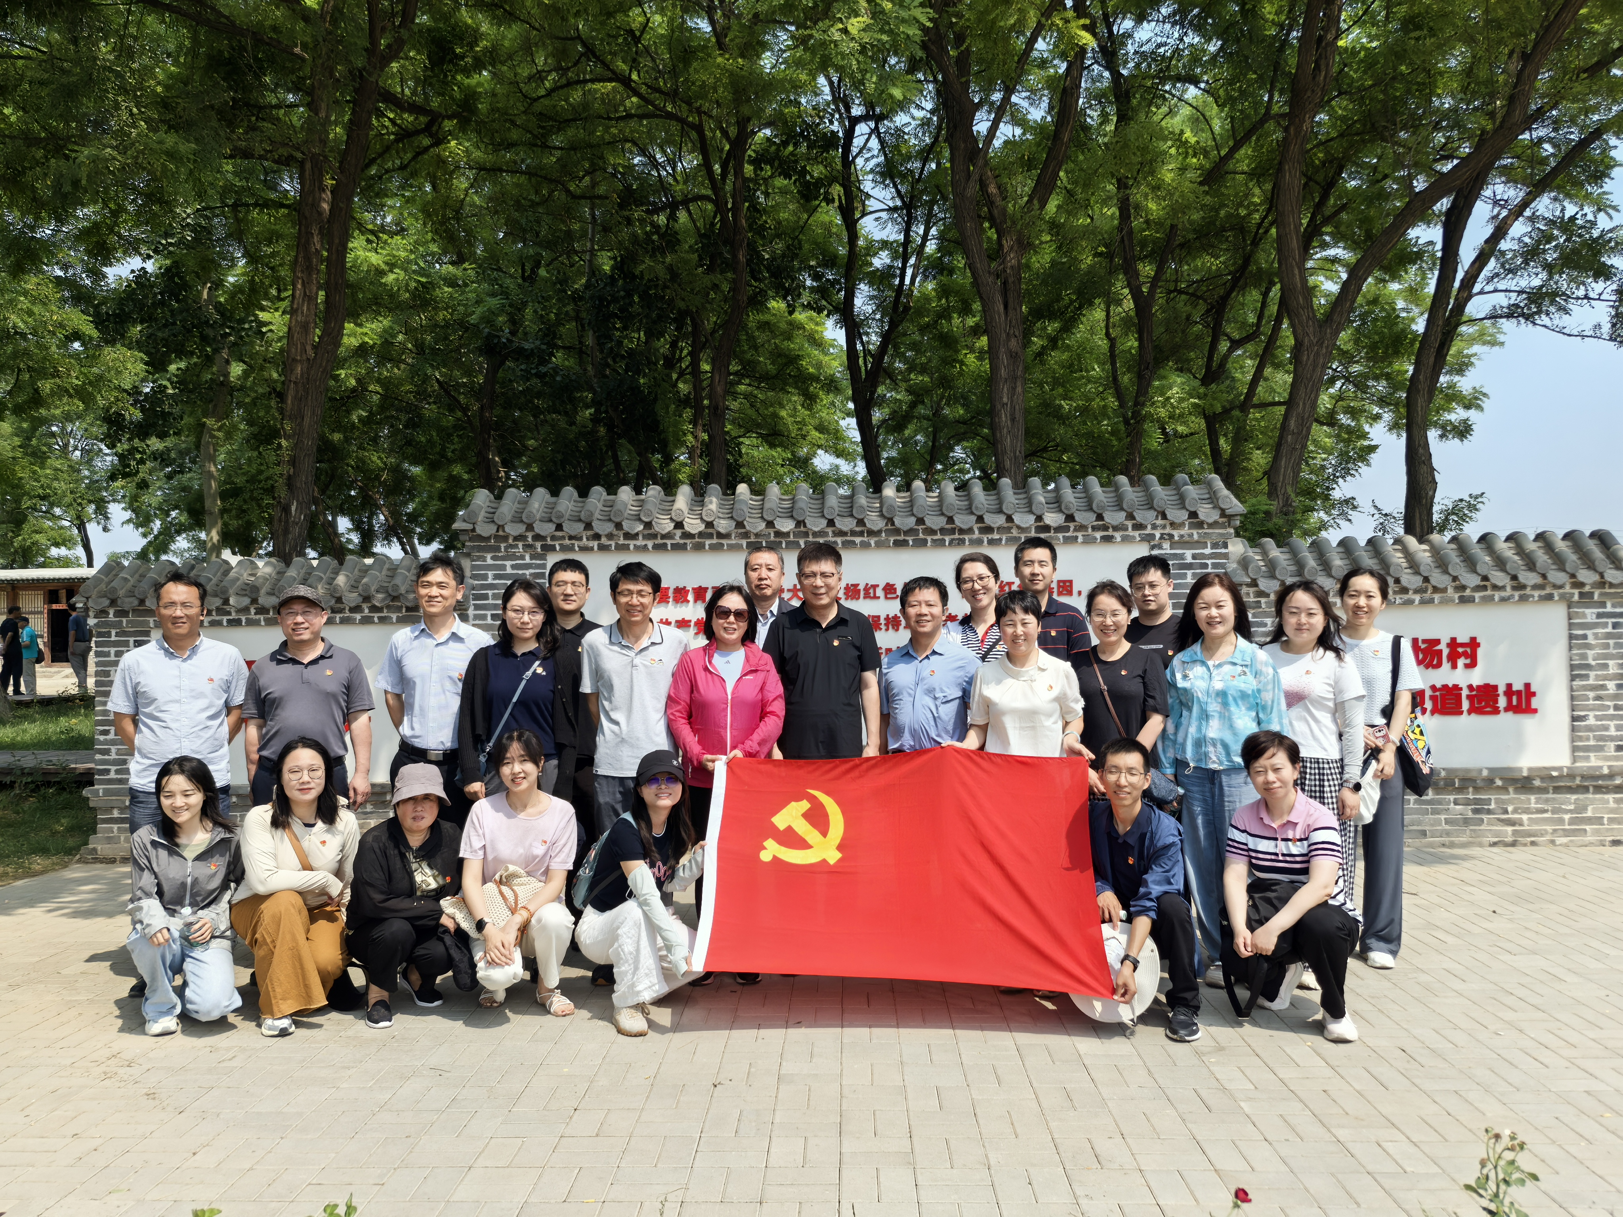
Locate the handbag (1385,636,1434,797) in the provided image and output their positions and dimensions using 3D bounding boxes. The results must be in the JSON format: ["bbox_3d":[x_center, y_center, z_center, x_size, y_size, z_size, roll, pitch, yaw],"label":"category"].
[{"bbox_3d":[2.520,0.454,5.330,0.130,0.660,0.340,-1,-1,38],"label":"handbag"}]

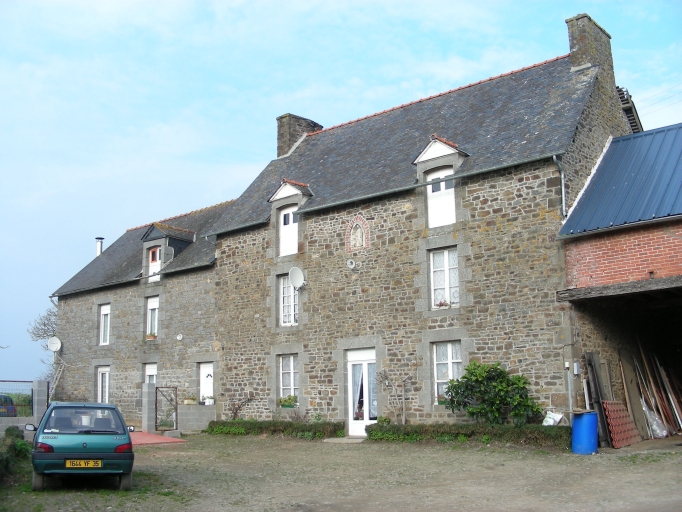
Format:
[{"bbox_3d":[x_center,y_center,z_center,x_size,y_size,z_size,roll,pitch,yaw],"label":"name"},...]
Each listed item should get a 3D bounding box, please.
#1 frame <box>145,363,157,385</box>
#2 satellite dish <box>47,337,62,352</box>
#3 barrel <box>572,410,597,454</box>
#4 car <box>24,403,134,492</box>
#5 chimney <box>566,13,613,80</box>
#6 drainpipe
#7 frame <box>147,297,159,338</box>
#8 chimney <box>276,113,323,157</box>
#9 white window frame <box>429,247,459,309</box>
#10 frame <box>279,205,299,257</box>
[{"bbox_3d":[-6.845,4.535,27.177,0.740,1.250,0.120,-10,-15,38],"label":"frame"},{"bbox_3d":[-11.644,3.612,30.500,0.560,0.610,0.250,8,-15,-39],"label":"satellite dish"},{"bbox_3d":[5.392,3.914,16.642,0.570,0.920,0.570,-10,-15,38],"label":"barrel"},{"bbox_3d":[-4.637,3.359,13.436,1.610,1.390,3.560,3,-12,-20],"label":"car"},{"bbox_3d":[7.420,-6.017,22.122,0.640,1.620,1.980,-10,-15,38],"label":"chimney"},{"bbox_3d":[5.246,-1.639,17.873,0.180,1.500,0.280,-10,-15,38],"label":"drainpipe"},{"bbox_3d":[-6.836,2.275,27.589,0.760,1.520,0.120,-10,-15,38],"label":"frame"},{"bbox_3d":[-1.607,-4.505,29.852,0.700,1.660,1.940,-10,-15,38],"label":"chimney"},{"bbox_3d":[2.850,0.620,19.965,0.970,1.609,0.120,-10,-15,38],"label":"white window frame"},{"bbox_3d":[-1.555,-0.783,23.906,0.960,1.545,0.120,-10,-15,38],"label":"frame"}]

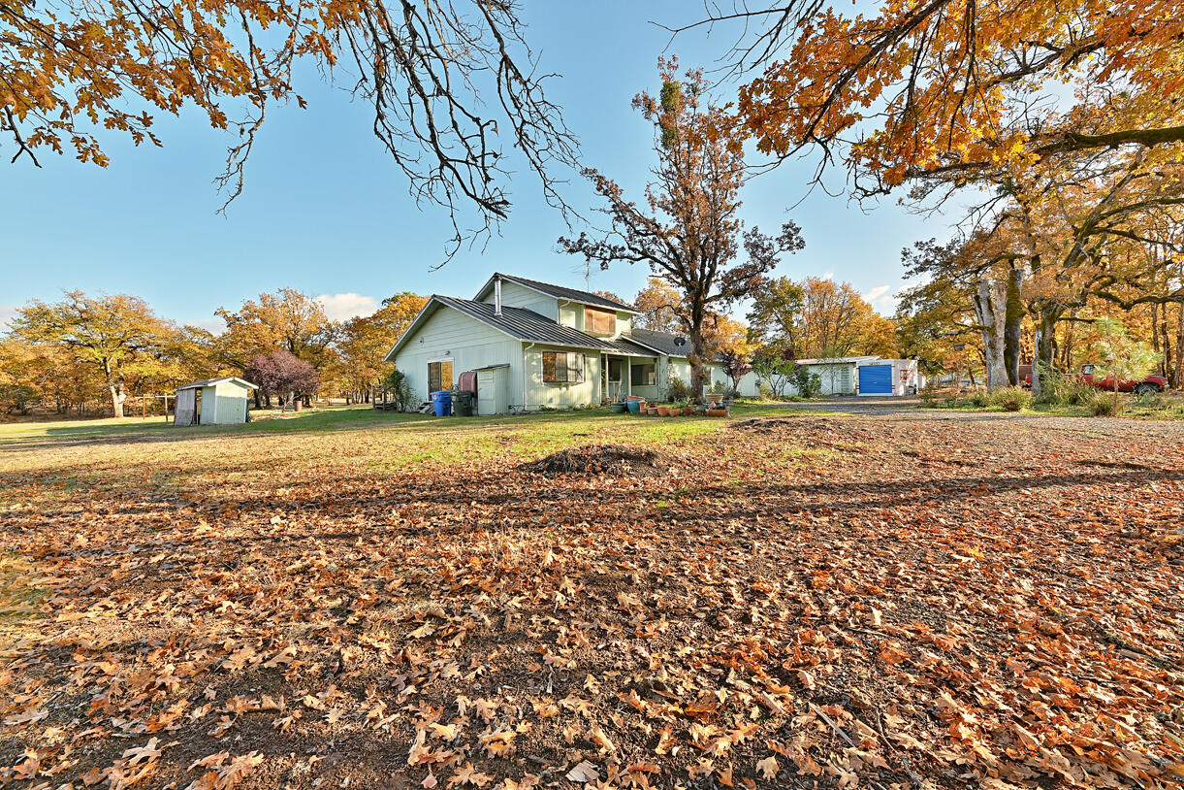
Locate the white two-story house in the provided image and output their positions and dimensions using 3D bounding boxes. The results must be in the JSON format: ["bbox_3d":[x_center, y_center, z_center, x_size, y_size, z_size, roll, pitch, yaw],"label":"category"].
[{"bbox_3d":[-1.390,-2.970,29.730,13.400,7.500,18.200,0,0,44],"label":"white two-story house"}]

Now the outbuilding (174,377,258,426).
[{"bbox_3d":[-18.989,0.330,23.300,2.200,2.350,2.400,0,0,10],"label":"outbuilding"}]

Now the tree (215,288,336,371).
[{"bbox_3d":[-29.568,-4.450,44.000,9.600,11.600,9.600,0,0,-34],"label":"tree"}]

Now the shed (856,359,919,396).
[{"bbox_3d":[21.039,-1.123,32.768,3.850,2.440,2.440,0,0,-36],"label":"shed"}]

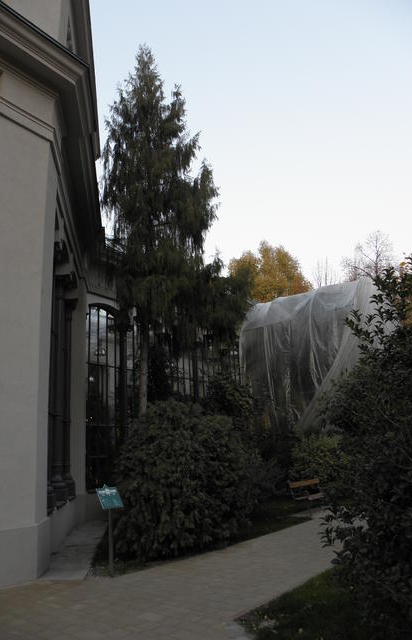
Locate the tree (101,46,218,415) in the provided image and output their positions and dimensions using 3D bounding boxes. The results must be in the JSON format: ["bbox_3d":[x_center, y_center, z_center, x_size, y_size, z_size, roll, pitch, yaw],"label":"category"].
[{"bbox_3d":[-1.279,-1.812,12.672,3.203,13.640,3.100,-3,-16,0],"label":"tree"}]

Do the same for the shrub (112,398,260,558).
[{"bbox_3d":[-0.334,2.896,9.174,2.635,2.583,2.428,-3,-16,0],"label":"shrub"}]

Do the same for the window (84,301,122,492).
[{"bbox_3d":[-2.821,2.024,13.167,0.227,5.167,1.240,-14,-19,34],"label":"window"}]

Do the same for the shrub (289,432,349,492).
[{"bbox_3d":[3.251,4.298,13.768,2.015,2.015,1.912,-3,-16,0],"label":"shrub"}]

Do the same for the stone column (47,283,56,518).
[{"bbox_3d":[-3.016,1.211,9.265,0.300,4.805,0.300,-1,-16,-9],"label":"stone column"}]

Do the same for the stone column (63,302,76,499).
[{"bbox_3d":[-3.445,1.955,12.176,0.310,4.960,0.310,-1,-16,-9],"label":"stone column"}]

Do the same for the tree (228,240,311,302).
[{"bbox_3d":[4.930,2.398,33.616,6.510,16.327,6.407,-3,-16,0],"label":"tree"}]

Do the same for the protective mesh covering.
[{"bbox_3d":[3.849,2.536,17.052,4.650,6.923,3.410,-14,-19,34],"label":"protective mesh covering"}]

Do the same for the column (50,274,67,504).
[{"bbox_3d":[-3.196,1.461,10.486,0.310,4.960,0.310,-1,-16,-9],"label":"column"}]

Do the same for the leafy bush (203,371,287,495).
[{"bbox_3d":[0.963,3.337,12.681,2.222,3.513,2.170,-3,-16,0],"label":"leafy bush"}]

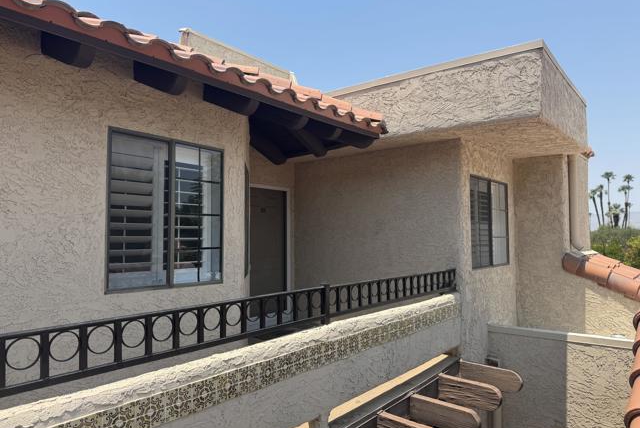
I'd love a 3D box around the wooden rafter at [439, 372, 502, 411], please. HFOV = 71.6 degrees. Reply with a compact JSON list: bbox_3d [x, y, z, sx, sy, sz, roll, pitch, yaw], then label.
[{"bbox_3d":[1.583,1.880,4.635,0.665,0.232,0.092,-2,-3,39],"label":"wooden rafter"}]

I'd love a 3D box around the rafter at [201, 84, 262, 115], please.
[{"bbox_3d":[-0.762,-0.965,3.756,0.600,0.145,0.090,25,14,37],"label":"rafter"}]

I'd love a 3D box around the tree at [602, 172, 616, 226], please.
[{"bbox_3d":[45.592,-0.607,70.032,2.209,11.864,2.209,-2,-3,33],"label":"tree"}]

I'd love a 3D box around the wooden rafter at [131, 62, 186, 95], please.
[{"bbox_3d":[-1.166,-0.987,3.255,0.600,0.145,0.090,25,14,37],"label":"wooden rafter"}]

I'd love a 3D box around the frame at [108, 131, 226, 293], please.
[{"bbox_3d":[-1.226,-0.006,3.666,0.070,1.225,1.065,-2,-3,39],"label":"frame"}]

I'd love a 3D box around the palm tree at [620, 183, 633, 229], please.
[{"bbox_3d":[48.277,0.412,69.984,2.051,9.807,2.051,-2,-3,35],"label":"palm tree"}]

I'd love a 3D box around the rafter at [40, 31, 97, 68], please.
[{"bbox_3d":[-1.566,-1.009,2.758,0.600,0.145,0.090,25,14,37],"label":"rafter"}]

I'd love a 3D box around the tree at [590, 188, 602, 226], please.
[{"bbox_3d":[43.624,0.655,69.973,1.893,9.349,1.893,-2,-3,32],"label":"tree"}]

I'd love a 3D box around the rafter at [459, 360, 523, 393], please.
[{"bbox_3d":[1.947,1.885,5.087,0.665,0.232,0.092,-2,-3,39],"label":"rafter"}]

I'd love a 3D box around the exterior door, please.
[{"bbox_3d":[-0.881,0.617,7.179,0.050,2.044,0.914,-2,-3,39],"label":"exterior door"}]

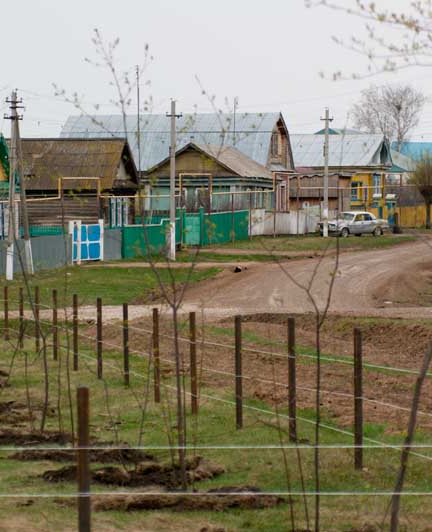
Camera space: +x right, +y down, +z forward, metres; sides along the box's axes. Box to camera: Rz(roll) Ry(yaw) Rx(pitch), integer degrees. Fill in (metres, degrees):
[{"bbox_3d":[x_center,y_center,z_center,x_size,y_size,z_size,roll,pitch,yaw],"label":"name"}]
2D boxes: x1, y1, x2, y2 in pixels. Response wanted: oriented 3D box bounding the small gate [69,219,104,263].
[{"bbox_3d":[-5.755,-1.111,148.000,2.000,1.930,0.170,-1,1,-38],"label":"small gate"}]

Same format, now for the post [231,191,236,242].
[{"bbox_3d":[0.946,-2.635,180.000,0.090,2.729,0.090,0,0,14],"label":"post"}]

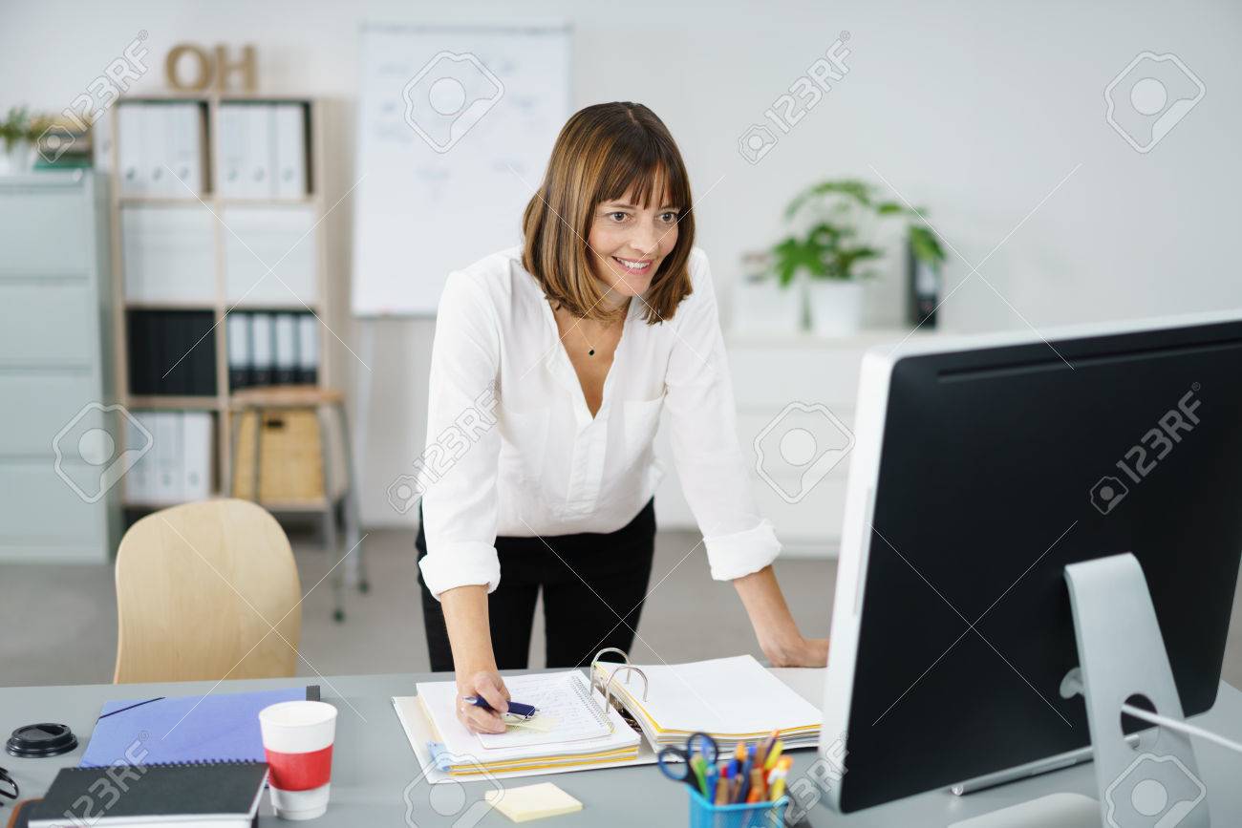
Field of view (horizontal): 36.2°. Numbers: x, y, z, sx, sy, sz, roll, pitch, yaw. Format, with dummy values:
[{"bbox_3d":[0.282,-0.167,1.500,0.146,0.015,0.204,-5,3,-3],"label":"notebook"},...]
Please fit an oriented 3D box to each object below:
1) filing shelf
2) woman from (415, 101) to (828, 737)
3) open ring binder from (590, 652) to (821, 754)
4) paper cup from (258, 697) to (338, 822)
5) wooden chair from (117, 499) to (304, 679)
[{"bbox_3d":[-1.357,-0.337,6.644,0.726,1.535,0.390,0,9,0],"label":"filing shelf"},{"bbox_3d":[-0.023,0.322,2.641,0.580,1.490,0.800,-2,9,-15],"label":"woman"},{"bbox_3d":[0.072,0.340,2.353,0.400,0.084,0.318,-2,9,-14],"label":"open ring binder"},{"bbox_3d":[-0.363,0.395,2.147,0.088,0.115,0.088,1,10,0],"label":"paper cup"},{"bbox_3d":[-0.678,0.571,3.290,0.460,0.787,0.500,-3,9,-20],"label":"wooden chair"}]

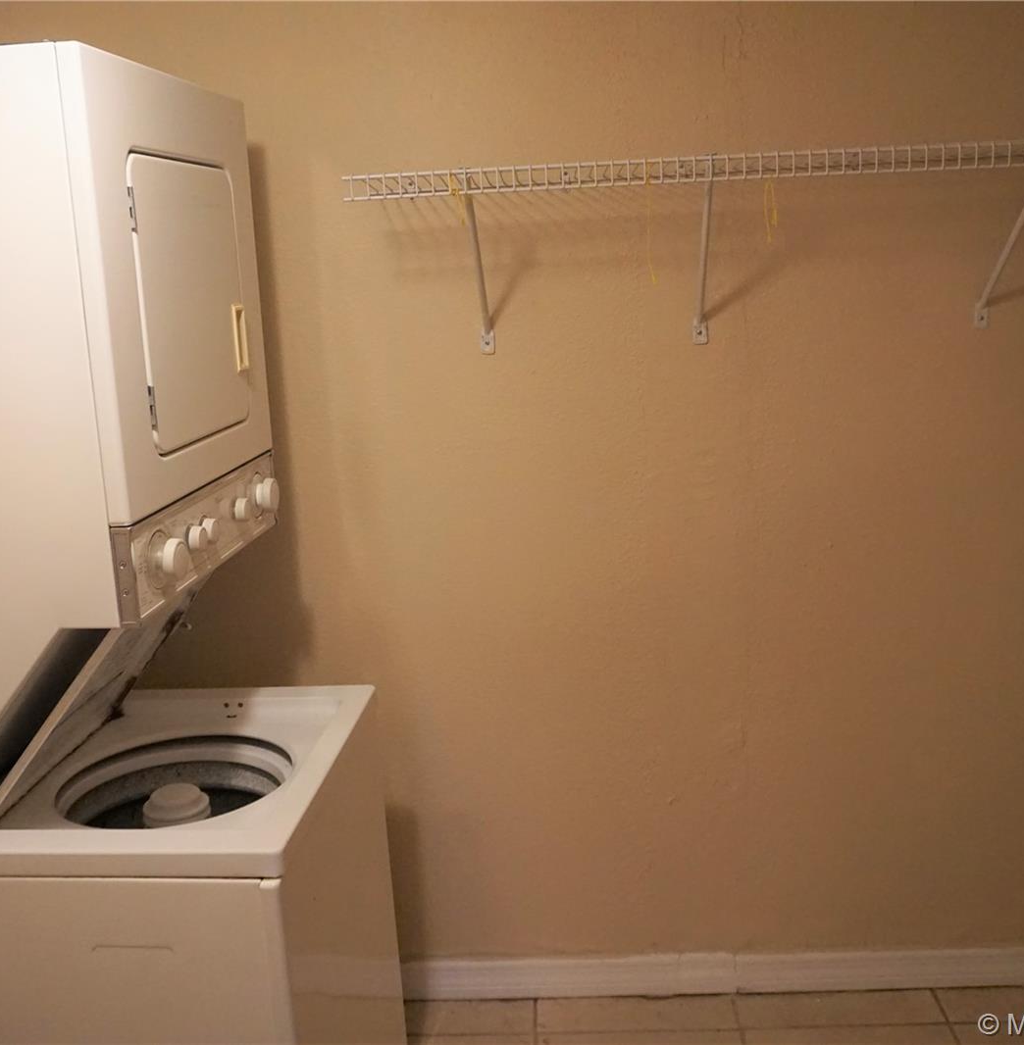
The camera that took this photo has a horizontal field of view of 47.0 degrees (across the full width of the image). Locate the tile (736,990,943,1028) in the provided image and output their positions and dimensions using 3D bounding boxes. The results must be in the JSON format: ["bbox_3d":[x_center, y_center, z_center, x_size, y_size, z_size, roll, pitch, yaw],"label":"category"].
[{"bbox_3d":[0.669,1.002,2.417,0.409,0.010,0.113,-2,13,2],"label":"tile"}]

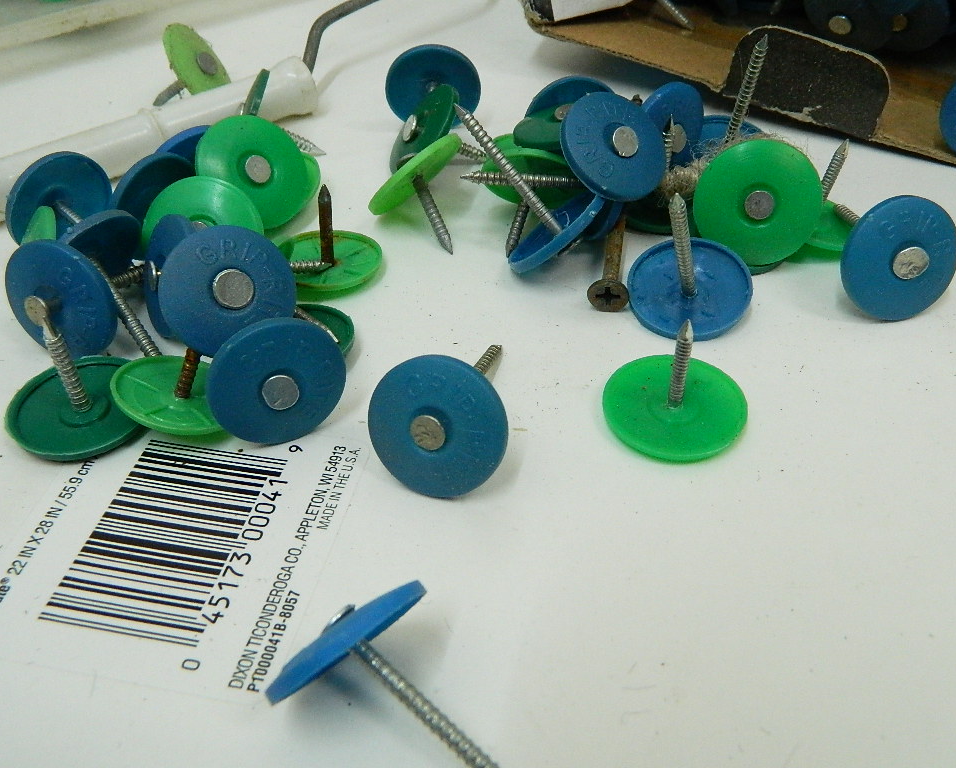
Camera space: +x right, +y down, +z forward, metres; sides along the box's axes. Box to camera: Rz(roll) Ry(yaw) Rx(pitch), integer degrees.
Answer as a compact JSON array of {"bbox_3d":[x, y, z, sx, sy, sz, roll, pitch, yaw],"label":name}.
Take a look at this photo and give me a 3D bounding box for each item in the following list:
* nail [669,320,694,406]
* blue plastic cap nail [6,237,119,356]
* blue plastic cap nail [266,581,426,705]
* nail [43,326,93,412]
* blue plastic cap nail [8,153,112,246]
[{"bbox_3d":[0.036,-0.003,0.160,0.003,0.021,0.003,-1,44,1],"label":"nail"},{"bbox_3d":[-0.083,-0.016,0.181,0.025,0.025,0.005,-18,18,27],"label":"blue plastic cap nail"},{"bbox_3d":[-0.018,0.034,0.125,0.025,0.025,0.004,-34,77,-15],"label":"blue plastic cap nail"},{"bbox_3d":[-0.073,-0.003,0.162,0.003,0.021,0.003,-24,47,-22],"label":"nail"},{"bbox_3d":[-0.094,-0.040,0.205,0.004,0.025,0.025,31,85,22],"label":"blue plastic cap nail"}]

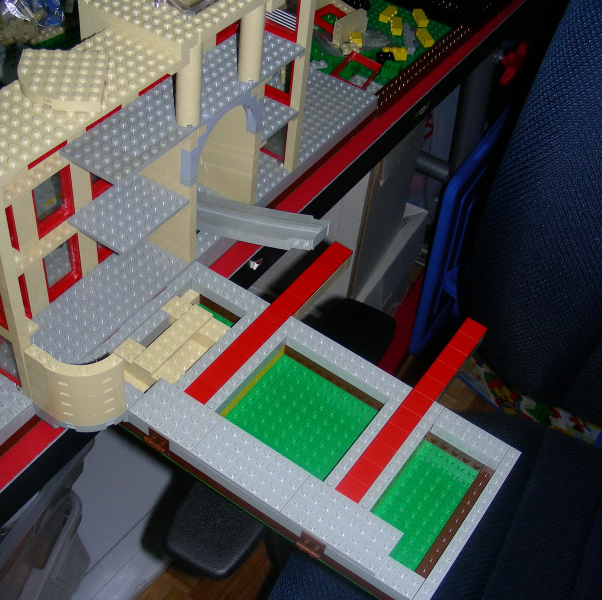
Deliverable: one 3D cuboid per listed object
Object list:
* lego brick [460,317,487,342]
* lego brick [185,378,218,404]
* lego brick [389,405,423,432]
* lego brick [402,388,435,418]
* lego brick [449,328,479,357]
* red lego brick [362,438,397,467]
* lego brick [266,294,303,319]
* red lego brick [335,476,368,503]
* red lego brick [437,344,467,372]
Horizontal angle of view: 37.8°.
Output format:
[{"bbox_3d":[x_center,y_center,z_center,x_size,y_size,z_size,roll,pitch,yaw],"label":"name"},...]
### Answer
[{"bbox_3d":[0.118,0.022,0.605,0.016,0.003,0.016,30,50,19],"label":"lego brick"},{"bbox_3d":[-0.062,0.058,0.543,0.016,0.003,0.016,30,50,19],"label":"lego brick"},{"bbox_3d":[0.065,0.075,0.546,0.016,0.003,0.016,30,50,19],"label":"lego brick"},{"bbox_3d":[0.074,0.066,0.556,0.016,0.003,0.016,30,50,19],"label":"lego brick"},{"bbox_3d":[0.110,0.031,0.595,0.016,0.003,0.016,30,50,19],"label":"lego brick"},{"bbox_3d":[0.047,0.093,0.527,0.016,0.003,0.016,30,50,19],"label":"red lego brick"},{"bbox_3d":[-0.009,0.004,0.601,0.016,0.003,0.016,30,50,19],"label":"lego brick"},{"bbox_3d":[0.029,0.111,0.507,0.016,0.003,0.016,30,50,19],"label":"red lego brick"},{"bbox_3d":[0.101,0.040,0.585,0.016,0.003,0.016,30,50,19],"label":"red lego brick"}]

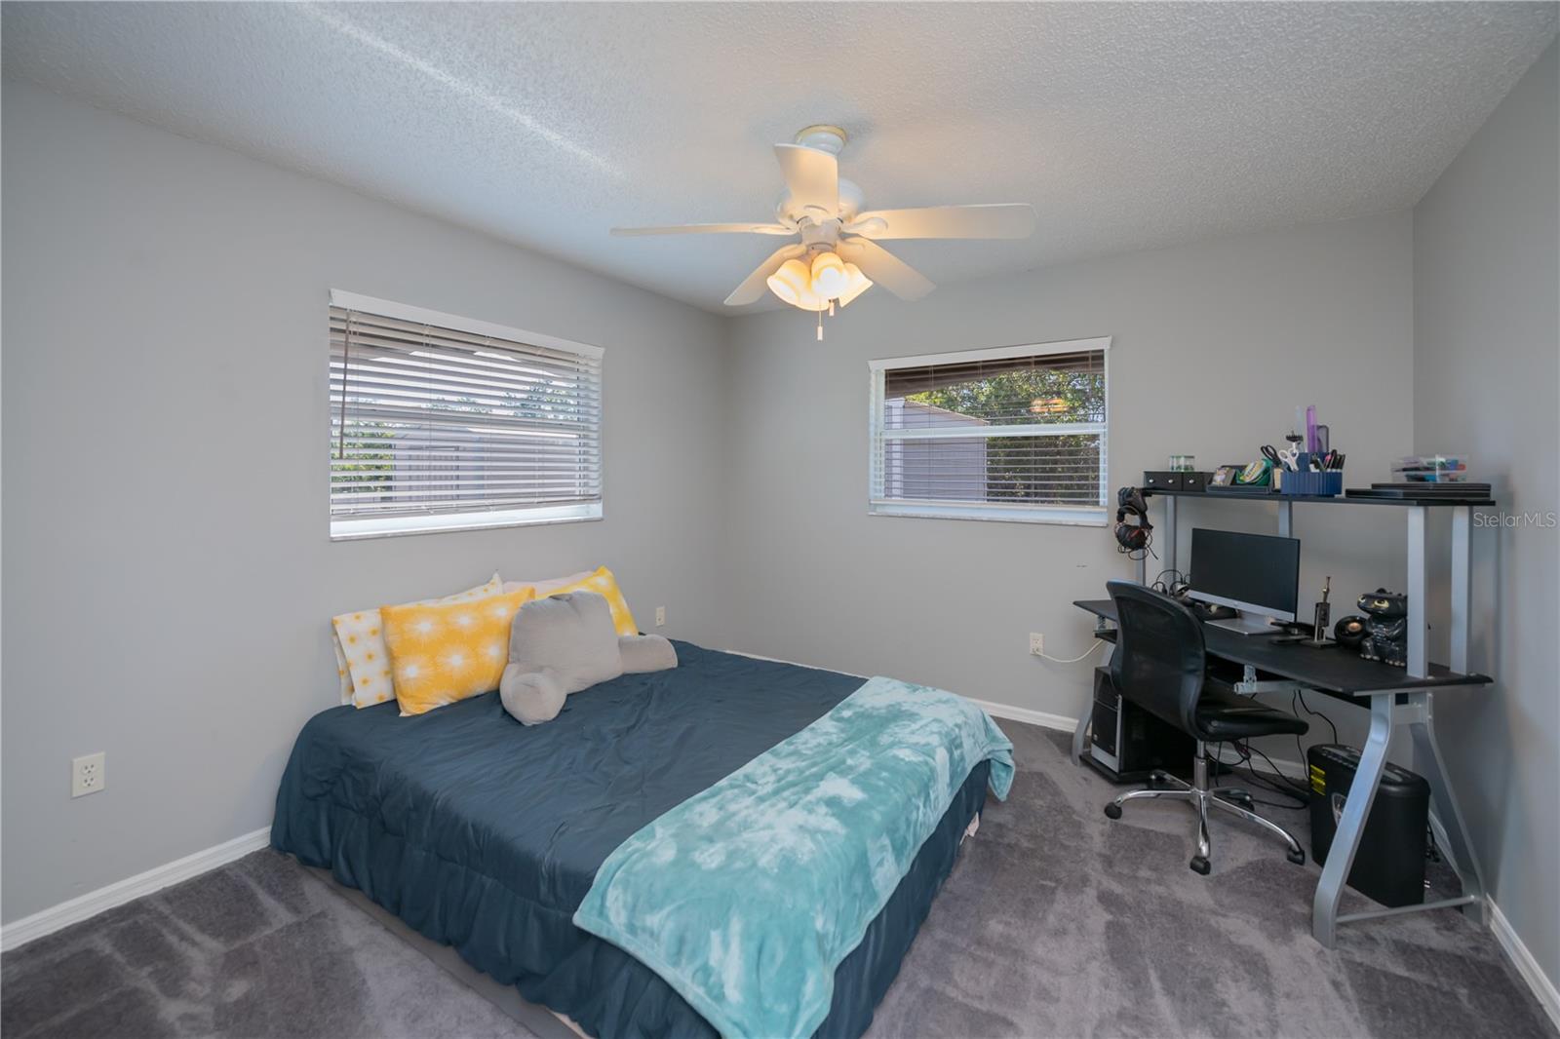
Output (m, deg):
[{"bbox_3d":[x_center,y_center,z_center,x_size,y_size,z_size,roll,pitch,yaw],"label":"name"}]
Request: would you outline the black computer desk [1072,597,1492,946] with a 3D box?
[{"bbox_3d":[1.756,0.822,2.352,0.571,0.763,1.202,-1,4,-12],"label":"black computer desk"}]

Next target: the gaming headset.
[{"bbox_3d":[1.639,-0.008,2.828,0.133,0.287,0.139,1,4,9],"label":"gaming headset"}]

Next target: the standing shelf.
[{"bbox_3d":[1.909,0.172,2.352,0.296,0.538,1.098,-1,4,-12],"label":"standing shelf"}]

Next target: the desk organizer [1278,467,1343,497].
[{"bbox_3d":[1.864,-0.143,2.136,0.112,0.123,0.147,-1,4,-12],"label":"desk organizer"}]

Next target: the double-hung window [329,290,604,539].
[{"bbox_3d":[-1.408,-0.465,2.957,0.050,0.860,1.316,3,5,33],"label":"double-hung window"}]

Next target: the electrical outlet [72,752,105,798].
[{"bbox_3d":[-2.140,0.792,1.879,0.010,0.118,0.068,3,5,33],"label":"electrical outlet"}]

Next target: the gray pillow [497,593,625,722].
[{"bbox_3d":[-0.870,0.493,2.392,0.400,0.389,0.561,3,5,33],"label":"gray pillow"}]

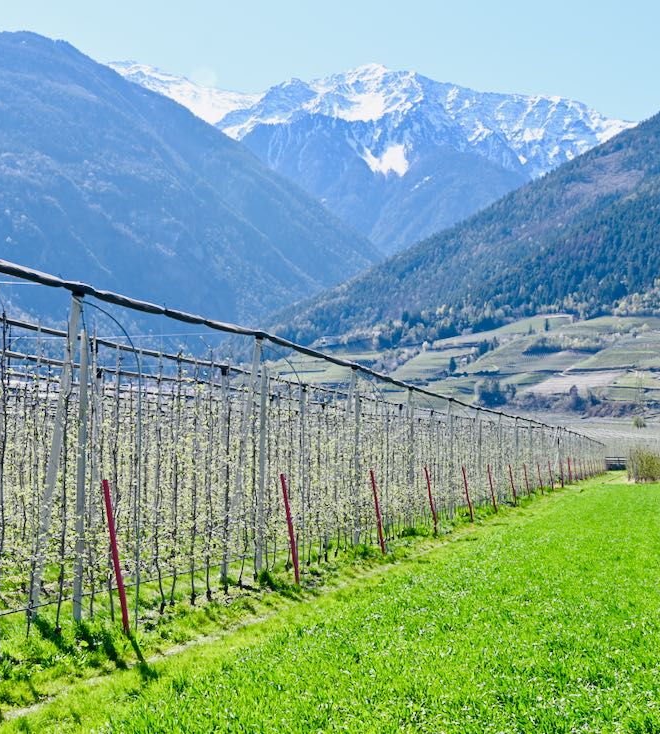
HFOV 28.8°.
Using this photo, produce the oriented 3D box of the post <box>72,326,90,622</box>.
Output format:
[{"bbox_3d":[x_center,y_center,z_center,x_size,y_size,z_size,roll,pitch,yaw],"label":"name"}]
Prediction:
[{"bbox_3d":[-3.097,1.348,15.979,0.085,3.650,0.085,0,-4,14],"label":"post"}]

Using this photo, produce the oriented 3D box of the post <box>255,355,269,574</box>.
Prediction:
[{"bbox_3d":[-1.203,1.783,22.632,0.085,3.740,0.085,0,-4,14],"label":"post"}]

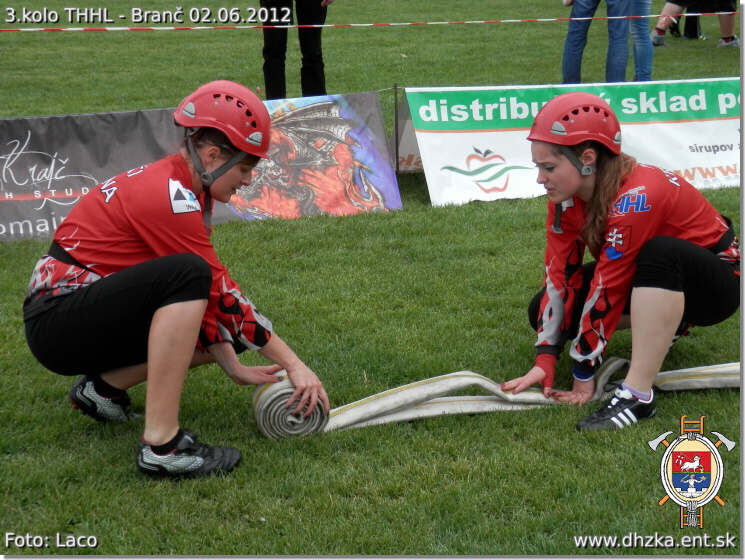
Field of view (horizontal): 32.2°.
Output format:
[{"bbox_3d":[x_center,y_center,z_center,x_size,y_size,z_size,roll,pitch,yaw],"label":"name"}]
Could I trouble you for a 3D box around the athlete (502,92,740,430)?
[{"bbox_3d":[0.750,-0.116,3.798,0.697,0.890,0.567,-7,18,-24],"label":"athlete"}]

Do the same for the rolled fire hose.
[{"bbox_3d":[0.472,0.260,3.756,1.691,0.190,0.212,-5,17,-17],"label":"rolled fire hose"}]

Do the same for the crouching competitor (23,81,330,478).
[{"bbox_3d":[-0.521,-0.041,3.374,0.806,0.980,0.521,-2,16,-8],"label":"crouching competitor"}]

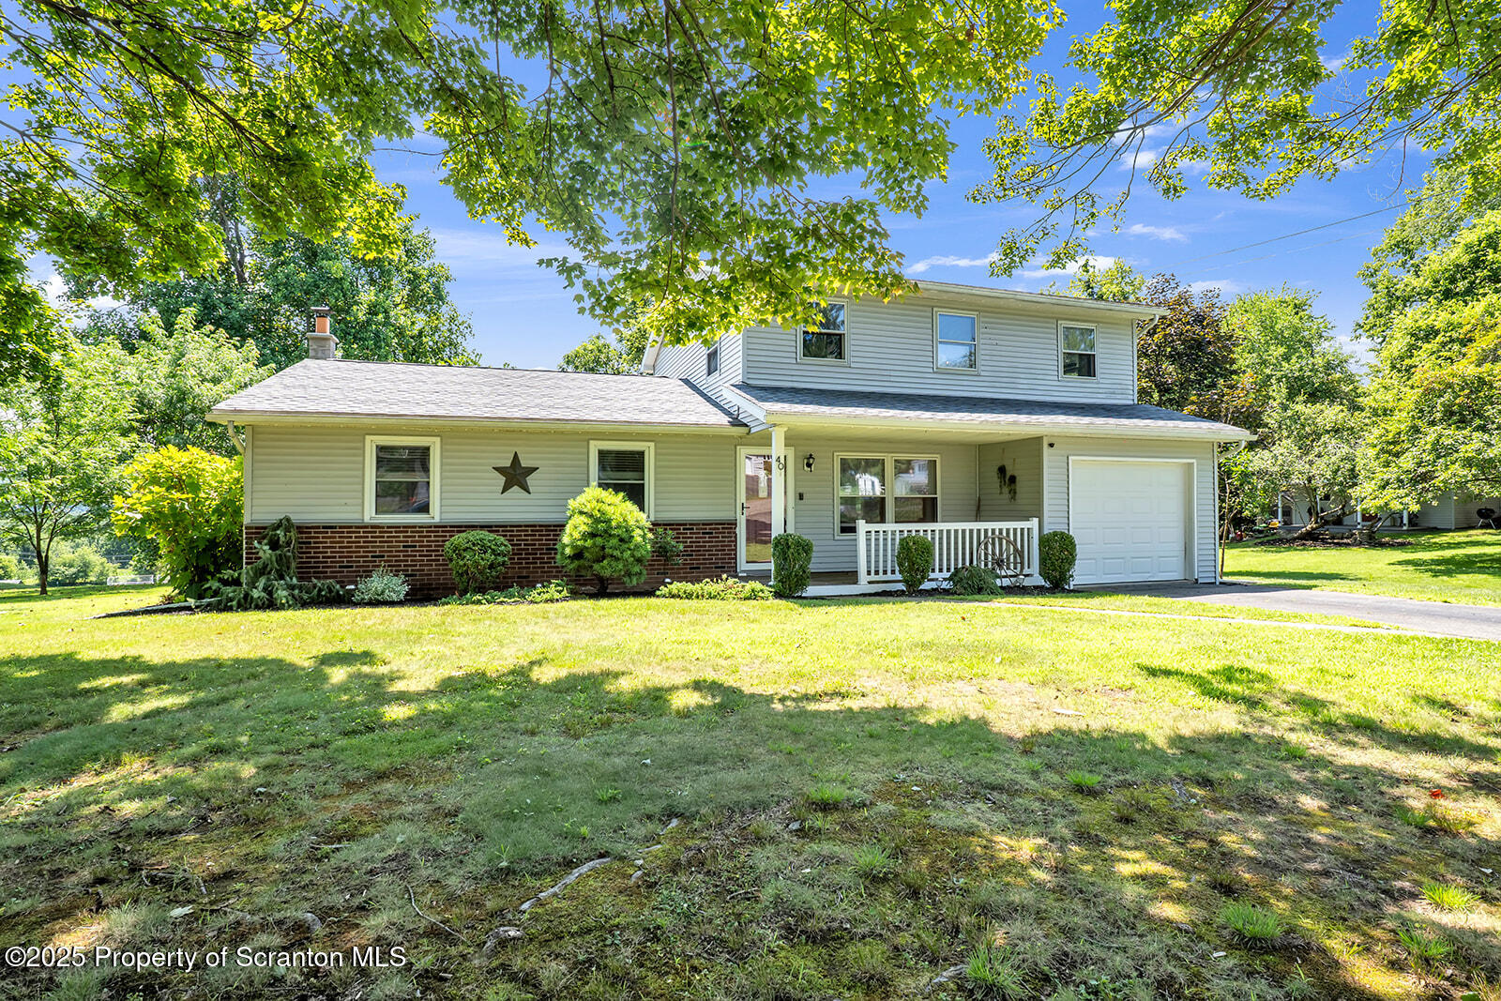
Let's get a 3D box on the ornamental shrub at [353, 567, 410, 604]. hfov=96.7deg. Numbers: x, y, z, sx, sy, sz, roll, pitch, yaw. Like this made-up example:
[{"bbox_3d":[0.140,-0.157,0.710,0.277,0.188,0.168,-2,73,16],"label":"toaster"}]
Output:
[{"bbox_3d":[-4.980,1.140,9.000,0.700,0.520,0.660,0,0,-18],"label":"ornamental shrub"}]

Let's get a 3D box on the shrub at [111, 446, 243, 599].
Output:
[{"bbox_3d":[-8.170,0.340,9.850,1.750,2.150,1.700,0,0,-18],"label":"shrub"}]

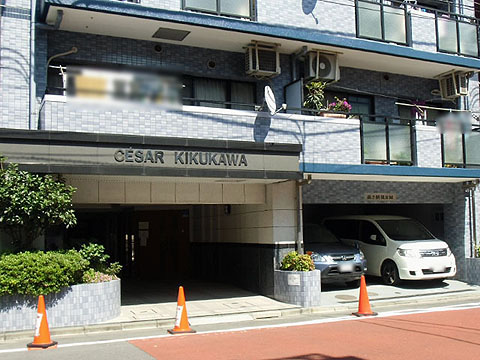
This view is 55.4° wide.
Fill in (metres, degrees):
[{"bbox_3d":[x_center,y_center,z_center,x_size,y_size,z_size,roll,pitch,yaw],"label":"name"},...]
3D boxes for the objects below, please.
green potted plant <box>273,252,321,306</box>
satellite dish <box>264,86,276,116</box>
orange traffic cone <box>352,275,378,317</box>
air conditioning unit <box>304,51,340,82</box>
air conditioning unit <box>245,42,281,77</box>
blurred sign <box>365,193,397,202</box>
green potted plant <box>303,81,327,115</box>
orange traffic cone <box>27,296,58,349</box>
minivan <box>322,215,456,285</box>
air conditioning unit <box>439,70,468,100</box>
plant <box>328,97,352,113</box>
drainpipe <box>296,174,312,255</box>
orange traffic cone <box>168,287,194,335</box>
[{"bbox_3d":[1.173,1.981,9.246,0.880,1.080,0.660,1,-5,-21],"label":"green potted plant"},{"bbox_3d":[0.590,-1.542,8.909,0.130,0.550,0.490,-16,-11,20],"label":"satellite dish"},{"bbox_3d":[2.272,2.101,8.338,0.340,0.720,0.340,2,-5,-24],"label":"orange traffic cone"},{"bbox_3d":[1.852,-2.538,10.420,0.790,0.570,0.300,1,-5,-21],"label":"air conditioning unit"},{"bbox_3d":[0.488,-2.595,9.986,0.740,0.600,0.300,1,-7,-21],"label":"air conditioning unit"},{"bbox_3d":[3.563,0.430,11.504,0.980,0.175,0.040,1,-7,-21],"label":"blurred sign"},{"bbox_3d":[1.613,-1.765,9.908,0.450,0.760,0.420,-1,-5,0],"label":"green potted plant"},{"bbox_3d":[-2.762,1.984,6.441,0.330,0.720,0.330,-3,-5,27],"label":"orange traffic cone"},{"bbox_3d":[4.145,1.987,13.427,1.700,1.840,4.660,1,-7,-18],"label":"minivan"},{"bbox_3d":[5.605,-2.416,11.988,0.300,0.560,0.710,1,-5,-21],"label":"air conditioning unit"},{"bbox_3d":[2.200,-1.639,10.015,0.480,0.370,0.320,1,-5,-21],"label":"plant"},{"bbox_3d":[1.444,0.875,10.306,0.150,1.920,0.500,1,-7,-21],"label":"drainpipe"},{"bbox_3d":[-0.925,2.069,7.340,0.385,0.700,0.385,1,-7,-21],"label":"orange traffic cone"}]

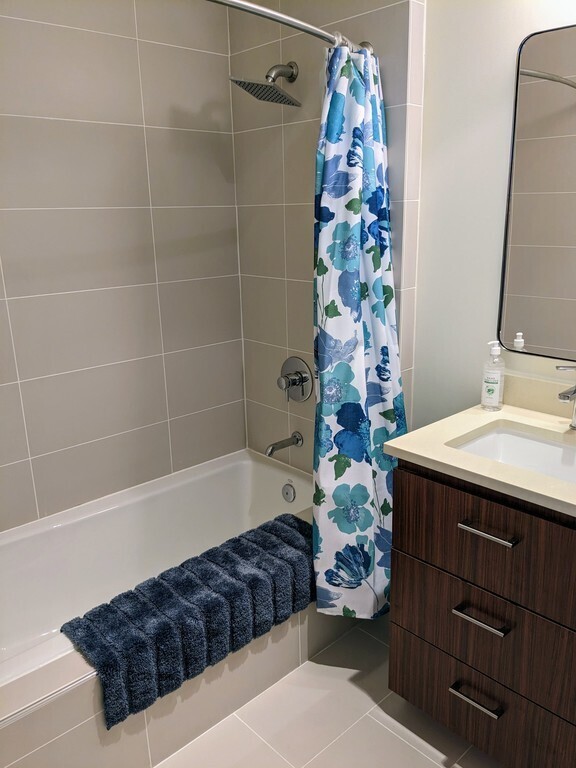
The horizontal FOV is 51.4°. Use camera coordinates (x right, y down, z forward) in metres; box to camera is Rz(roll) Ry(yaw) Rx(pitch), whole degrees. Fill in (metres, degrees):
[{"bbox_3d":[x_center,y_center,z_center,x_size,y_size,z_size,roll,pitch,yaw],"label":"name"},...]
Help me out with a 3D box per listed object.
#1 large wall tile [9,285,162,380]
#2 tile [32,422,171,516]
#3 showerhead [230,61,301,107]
[{"bbox_3d":[-0.774,-0.215,2.368,0.611,0.305,0.010,-15,21,-40],"label":"large wall tile"},{"bbox_3d":[-0.758,0.345,2.520,0.604,0.250,0.012,-15,21,-40],"label":"tile"},{"bbox_3d":[-0.072,-1.127,2.236,0.250,0.166,0.240,-15,21,-40],"label":"showerhead"}]

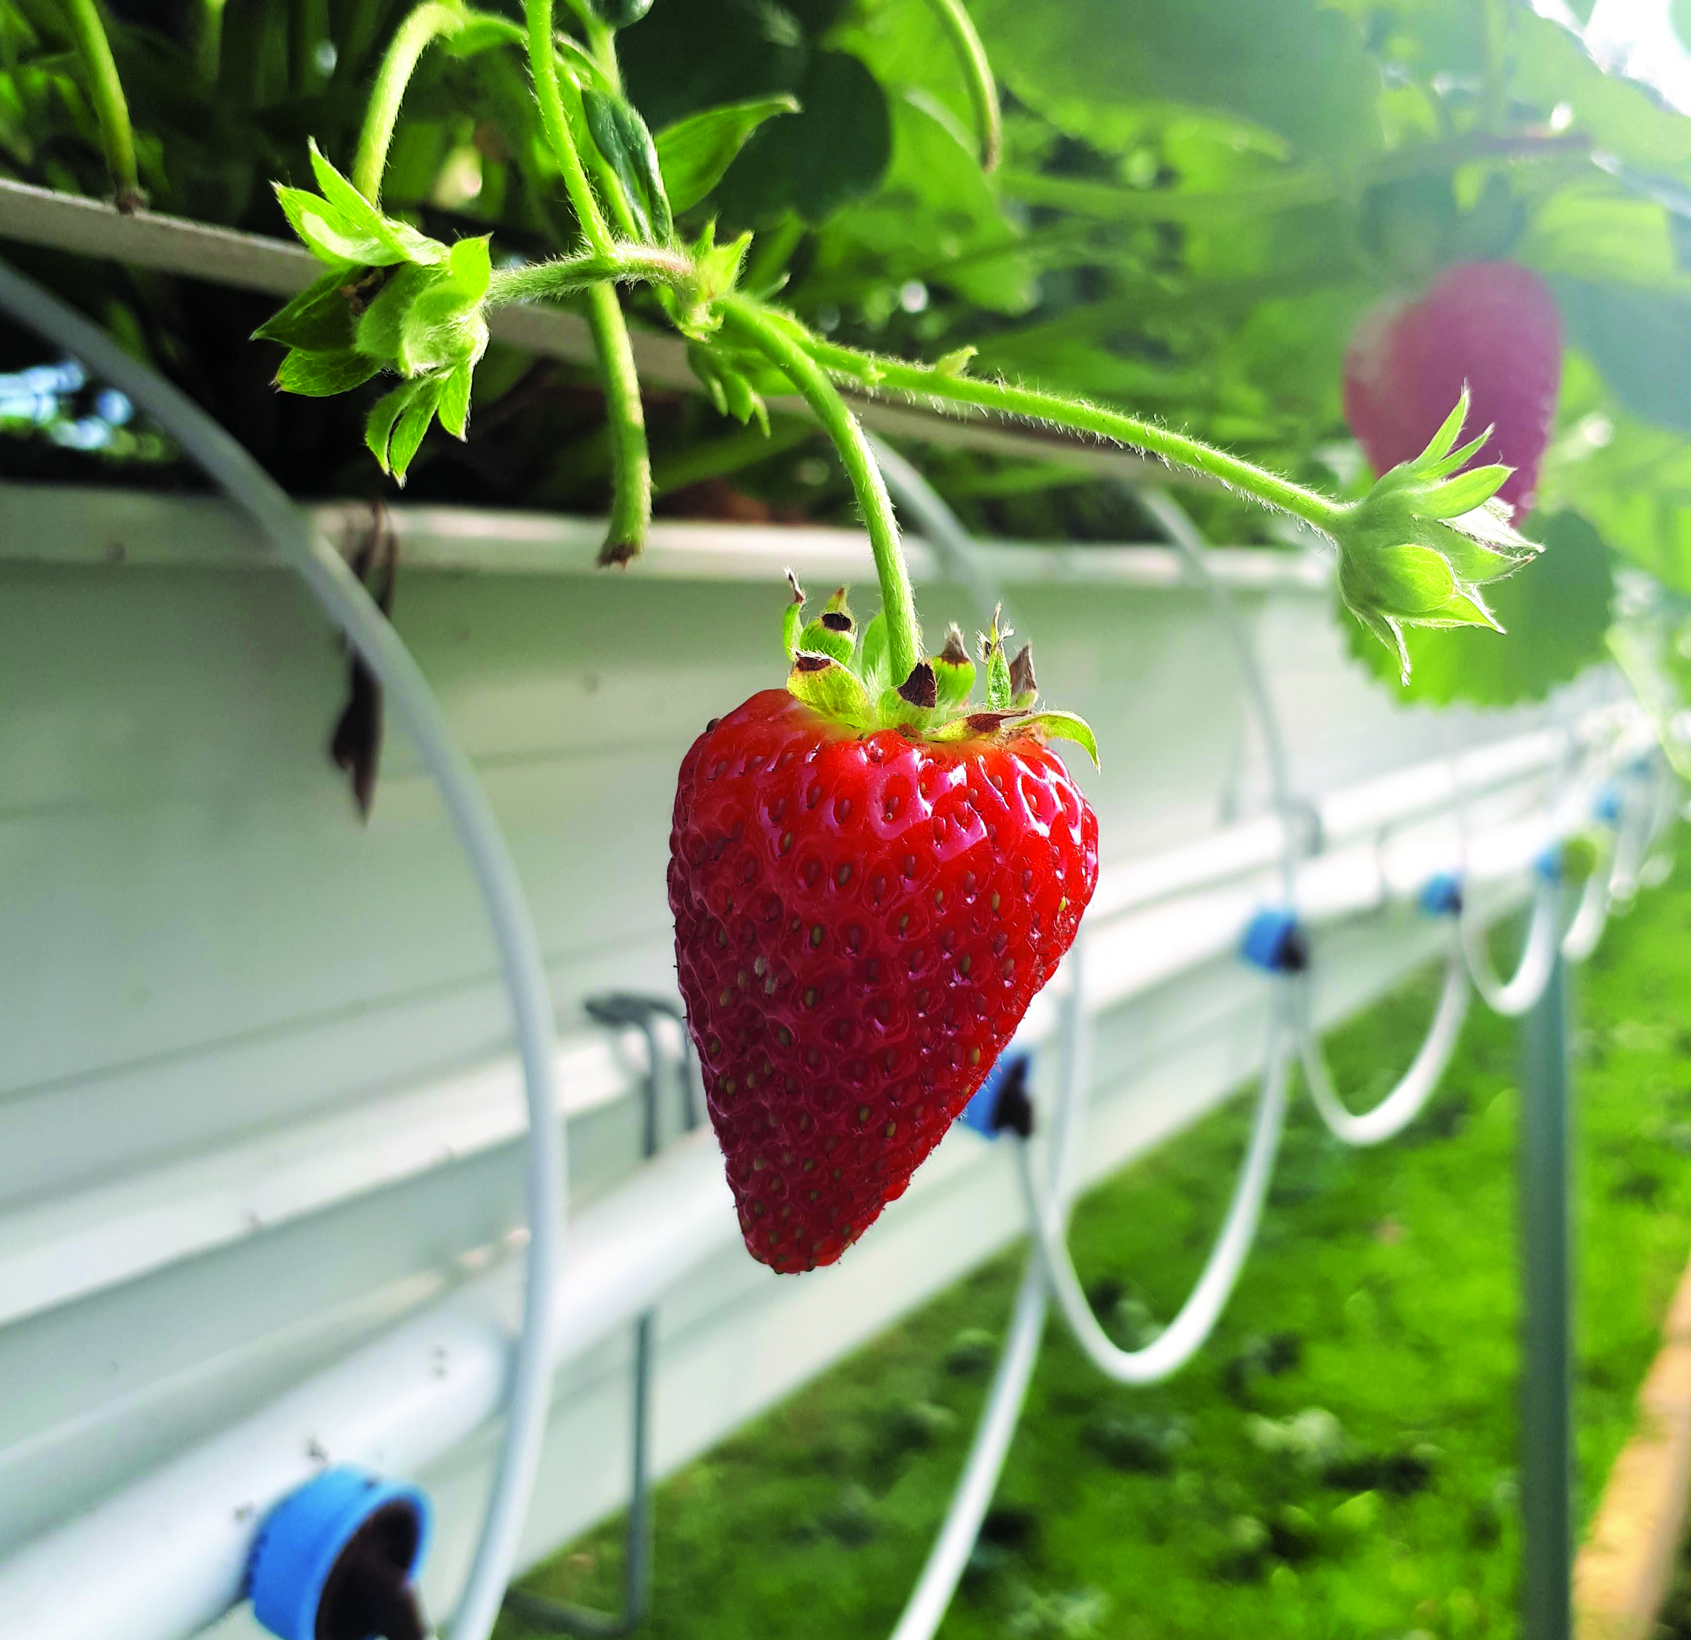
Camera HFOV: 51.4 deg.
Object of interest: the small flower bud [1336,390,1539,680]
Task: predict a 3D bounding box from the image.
[{"bbox_3d":[0.057,-0.028,0.170,0.019,0.027,0.022,-2,6,10],"label":"small flower bud"}]

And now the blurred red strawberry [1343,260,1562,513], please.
[{"bbox_3d":[0.104,-0.071,0.300,0.037,0.049,0.037,-2,5,0],"label":"blurred red strawberry"}]

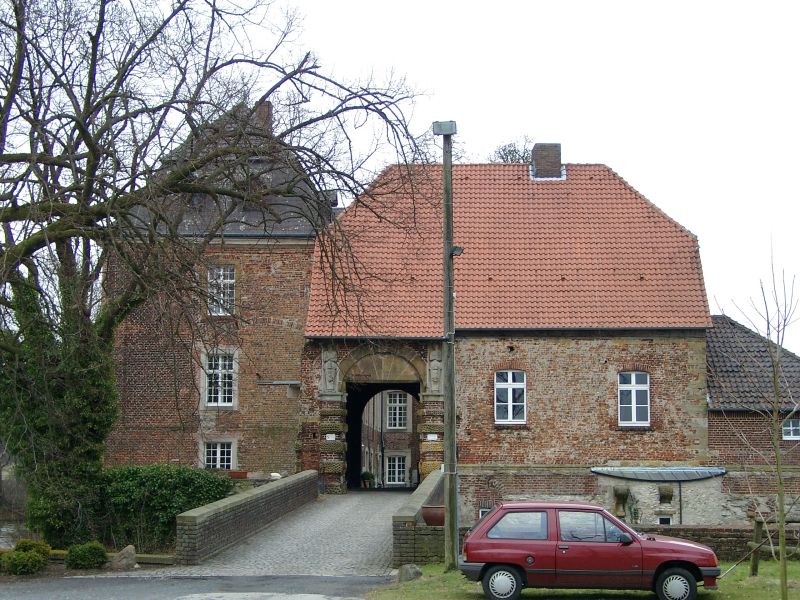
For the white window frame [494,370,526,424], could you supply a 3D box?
[{"bbox_3d":[4.006,3.521,50.000,1.125,1.946,0.150,0,-7,3],"label":"white window frame"}]

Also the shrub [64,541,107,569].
[{"bbox_3d":[-6.079,4.909,26.800,0.812,0.514,0.800,0,-7,3],"label":"shrub"}]

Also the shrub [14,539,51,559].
[{"bbox_3d":[-7.236,4.941,27.300,0.709,0.485,0.720,0,-7,3],"label":"shrub"}]

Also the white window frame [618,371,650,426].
[{"bbox_3d":[8.402,3.553,49.700,1.154,1.984,0.150,0,-7,3],"label":"white window frame"}]

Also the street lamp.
[{"bbox_3d":[0.840,0.753,25.611,0.480,8.346,0.450,0,-7,3],"label":"street lamp"}]

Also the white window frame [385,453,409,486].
[{"bbox_3d":[-0.179,9.079,74.000,1.030,1.552,0.150,0,-7,3],"label":"white window frame"}]

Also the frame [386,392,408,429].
[{"bbox_3d":[-0.128,5.909,74.000,1.078,1.997,0.150,0,-7,3],"label":"frame"}]

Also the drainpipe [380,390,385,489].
[{"bbox_3d":[-0.911,7.071,73.542,0.130,5.800,0.130,0,-7,3],"label":"drainpipe"}]

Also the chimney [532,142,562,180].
[{"bbox_3d":[6.021,-5.665,56.700,1.084,1.421,1.100,0,-7,3],"label":"chimney"}]

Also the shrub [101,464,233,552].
[{"bbox_3d":[-5.304,4.778,31.501,2.999,2.067,2.400,0,-7,3],"label":"shrub"}]

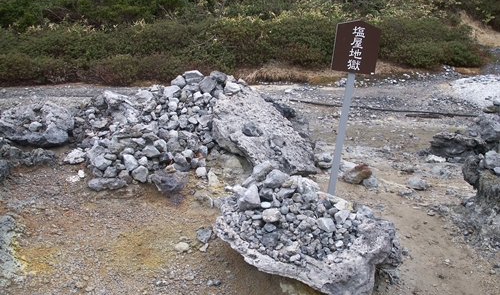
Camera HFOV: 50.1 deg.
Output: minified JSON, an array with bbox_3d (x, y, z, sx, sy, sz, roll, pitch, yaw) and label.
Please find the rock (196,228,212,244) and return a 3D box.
[{"bbox_3d":[-0.326,0.638,3.850,0.110,0.090,0.100,0,12,0],"label":"rock"}]

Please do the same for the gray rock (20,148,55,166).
[{"bbox_3d":[-2.566,0.119,6.500,0.420,0.185,0.280,0,12,0],"label":"gray rock"}]

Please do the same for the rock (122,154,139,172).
[{"bbox_3d":[-1.294,0.174,5.800,0.165,0.175,0.150,0,12,0],"label":"rock"}]

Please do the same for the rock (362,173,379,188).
[{"bbox_3d":[1.167,0.322,5.220,0.175,0.135,0.160,0,12,0],"label":"rock"}]

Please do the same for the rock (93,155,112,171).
[{"bbox_3d":[-1.513,0.154,5.500,0.190,0.150,0.170,0,12,0],"label":"rock"}]

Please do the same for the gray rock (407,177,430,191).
[{"bbox_3d":[1.626,0.349,5.150,0.210,0.100,0.165,0,12,0],"label":"gray rock"}]

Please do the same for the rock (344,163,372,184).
[{"bbox_3d":[1.072,0.262,5.280,0.280,0.180,0.200,0,12,0],"label":"rock"}]

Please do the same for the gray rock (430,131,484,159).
[{"bbox_3d":[2.518,-0.030,6.500,0.610,0.270,0.420,0,12,0],"label":"gray rock"}]

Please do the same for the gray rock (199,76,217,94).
[{"bbox_3d":[-0.538,-0.795,6.850,0.220,0.210,0.180,0,12,0],"label":"gray rock"}]

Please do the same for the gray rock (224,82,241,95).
[{"bbox_3d":[-0.216,-0.732,6.600,0.200,0.125,0.170,0,12,0],"label":"gray rock"}]

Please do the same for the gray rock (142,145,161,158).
[{"bbox_3d":[-1.115,0.051,6.050,0.190,0.140,0.160,0,12,0],"label":"gray rock"}]

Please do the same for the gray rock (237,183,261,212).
[{"bbox_3d":[-0.011,0.363,3.880,0.165,0.175,0.150,0,12,0],"label":"gray rock"}]

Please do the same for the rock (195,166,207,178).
[{"bbox_3d":[-0.529,0.276,5.850,0.120,0.115,0.110,0,12,0],"label":"rock"}]

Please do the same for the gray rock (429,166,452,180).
[{"bbox_3d":[2.103,0.287,5.900,0.210,0.130,0.170,0,12,0],"label":"gray rock"}]

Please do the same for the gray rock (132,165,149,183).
[{"bbox_3d":[-1.089,0.263,5.300,0.165,0.155,0.140,0,12,0],"label":"gray rock"}]

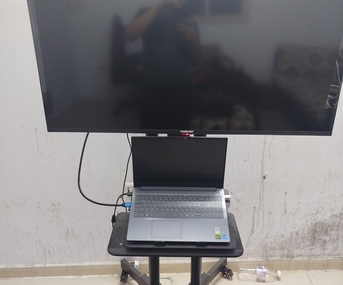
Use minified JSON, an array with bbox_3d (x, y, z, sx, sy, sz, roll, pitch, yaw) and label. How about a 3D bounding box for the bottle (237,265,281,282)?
[{"bbox_3d":[0.467,0.697,1.671,0.235,0.077,0.077,1,21,4],"label":"bottle"}]

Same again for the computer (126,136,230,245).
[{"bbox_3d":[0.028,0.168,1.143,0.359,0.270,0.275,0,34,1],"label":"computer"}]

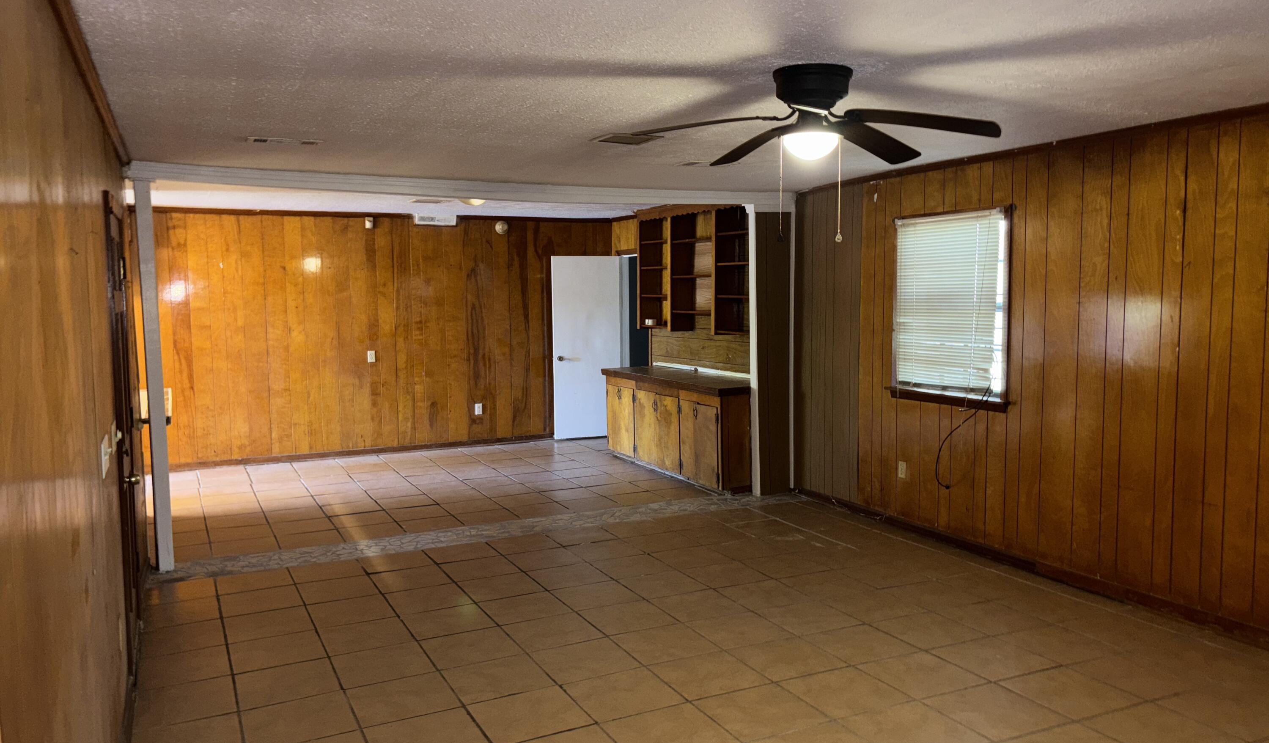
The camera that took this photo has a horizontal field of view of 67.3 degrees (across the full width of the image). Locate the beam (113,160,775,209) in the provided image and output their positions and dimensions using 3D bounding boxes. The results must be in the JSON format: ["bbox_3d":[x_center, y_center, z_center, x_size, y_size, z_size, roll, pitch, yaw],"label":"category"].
[{"bbox_3d":[-0.879,-1.253,6.574,4.700,0.115,0.130,-3,6,-26],"label":"beam"}]

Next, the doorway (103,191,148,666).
[{"bbox_3d":[-2.384,0.284,4.419,0.100,2.090,0.960,-3,6,-26],"label":"doorway"}]

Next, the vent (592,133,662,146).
[{"bbox_3d":[-0.040,-1.181,4.864,0.300,0.025,0.300,-3,6,-26],"label":"vent"}]

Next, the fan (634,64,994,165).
[{"bbox_3d":[0.633,-0.907,3.402,1.280,0.310,1.280,-3,6,-26],"label":"fan"}]

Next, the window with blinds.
[{"bbox_3d":[1.980,-0.420,6.062,0.100,1.160,0.950,-3,6,-26],"label":"window with blinds"}]

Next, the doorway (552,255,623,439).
[{"bbox_3d":[-0.517,-0.271,10.585,0.820,2.020,0.080,-4,6,-29],"label":"doorway"}]

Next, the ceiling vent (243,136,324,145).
[{"bbox_3d":[-1.748,-1.149,4.761,0.350,0.025,0.180,-3,6,-26],"label":"ceiling vent"}]

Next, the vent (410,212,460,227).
[{"bbox_3d":[-2.055,-1.571,9.882,0.450,0.135,0.060,-3,6,-26],"label":"vent"}]

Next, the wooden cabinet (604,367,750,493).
[{"bbox_3d":[0.431,0.461,8.672,0.610,0.870,2.130,-3,6,-26],"label":"wooden cabinet"}]

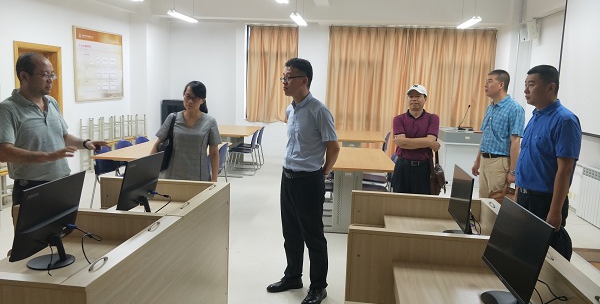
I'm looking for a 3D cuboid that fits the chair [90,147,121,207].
[{"bbox_3d":[-2.053,0.327,4.971,0.500,0.790,0.460,3,9,7],"label":"chair"}]

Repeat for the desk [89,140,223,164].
[{"bbox_3d":[-1.535,0.338,5.170,1.070,0.750,1.530,3,9,7],"label":"desk"}]

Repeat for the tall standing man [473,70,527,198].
[{"bbox_3d":[1.804,0.145,3.986,0.330,1.770,0.500,-4,11,-34],"label":"tall standing man"}]

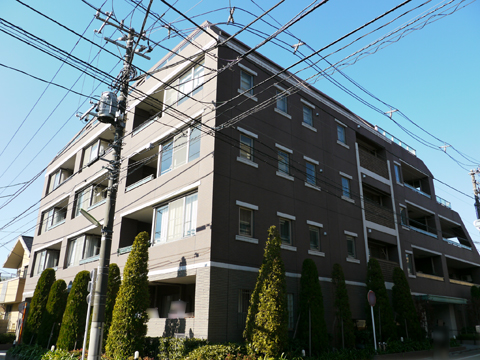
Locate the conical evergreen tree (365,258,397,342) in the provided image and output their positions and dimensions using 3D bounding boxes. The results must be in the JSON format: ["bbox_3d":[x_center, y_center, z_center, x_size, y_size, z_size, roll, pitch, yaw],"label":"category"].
[{"bbox_3d":[6.076,5.323,17.045,1.197,3.699,1.197,18,-27,-39],"label":"conical evergreen tree"}]

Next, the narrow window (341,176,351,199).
[{"bbox_3d":[5.241,0.429,19.212,0.740,1.000,0.140,18,-27,-39],"label":"narrow window"}]

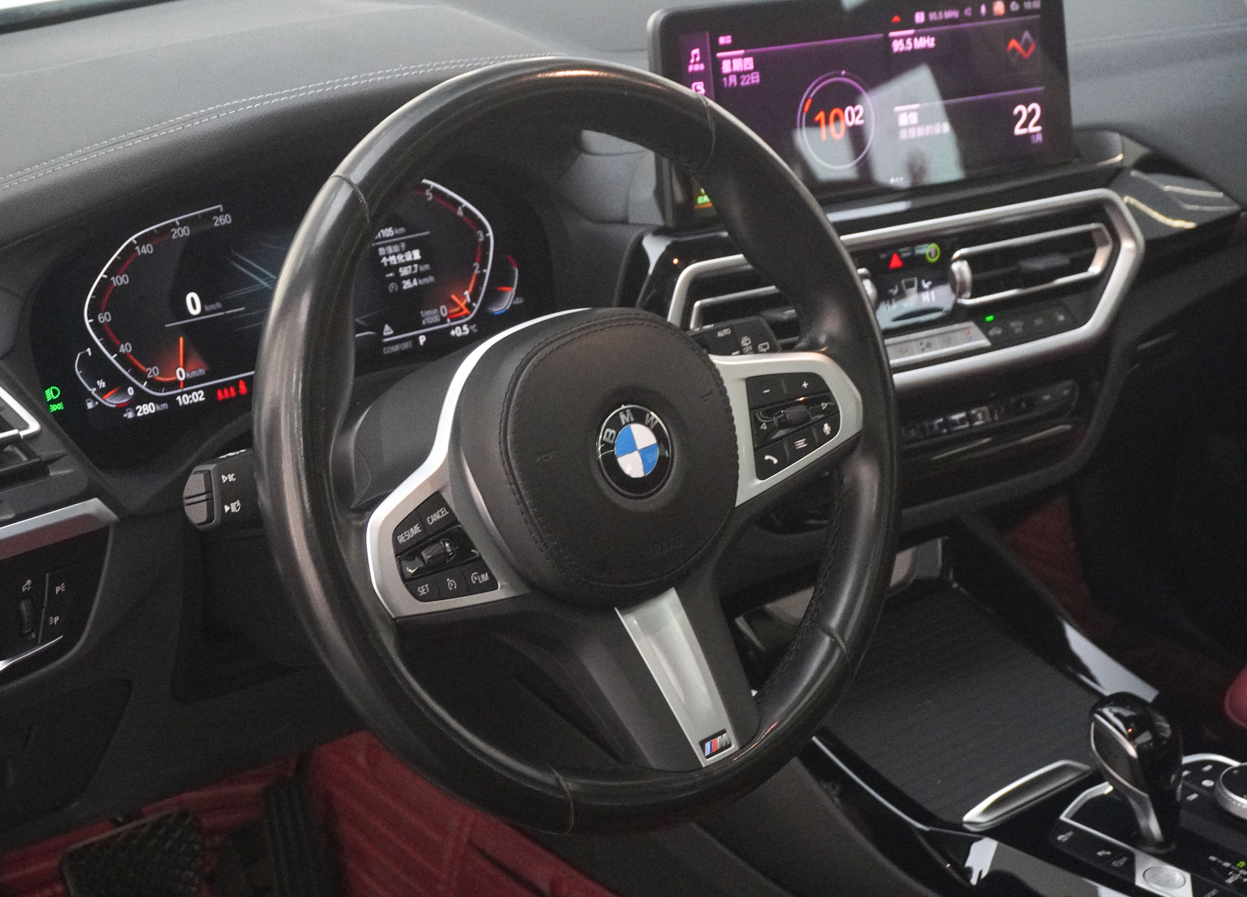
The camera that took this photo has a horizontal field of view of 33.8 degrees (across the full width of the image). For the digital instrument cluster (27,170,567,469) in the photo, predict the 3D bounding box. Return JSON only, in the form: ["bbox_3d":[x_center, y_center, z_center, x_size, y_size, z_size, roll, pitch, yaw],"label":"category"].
[{"bbox_3d":[-0.177,-0.092,1.178,0.328,0.130,0.042,-17,9,-37],"label":"digital instrument cluster"}]

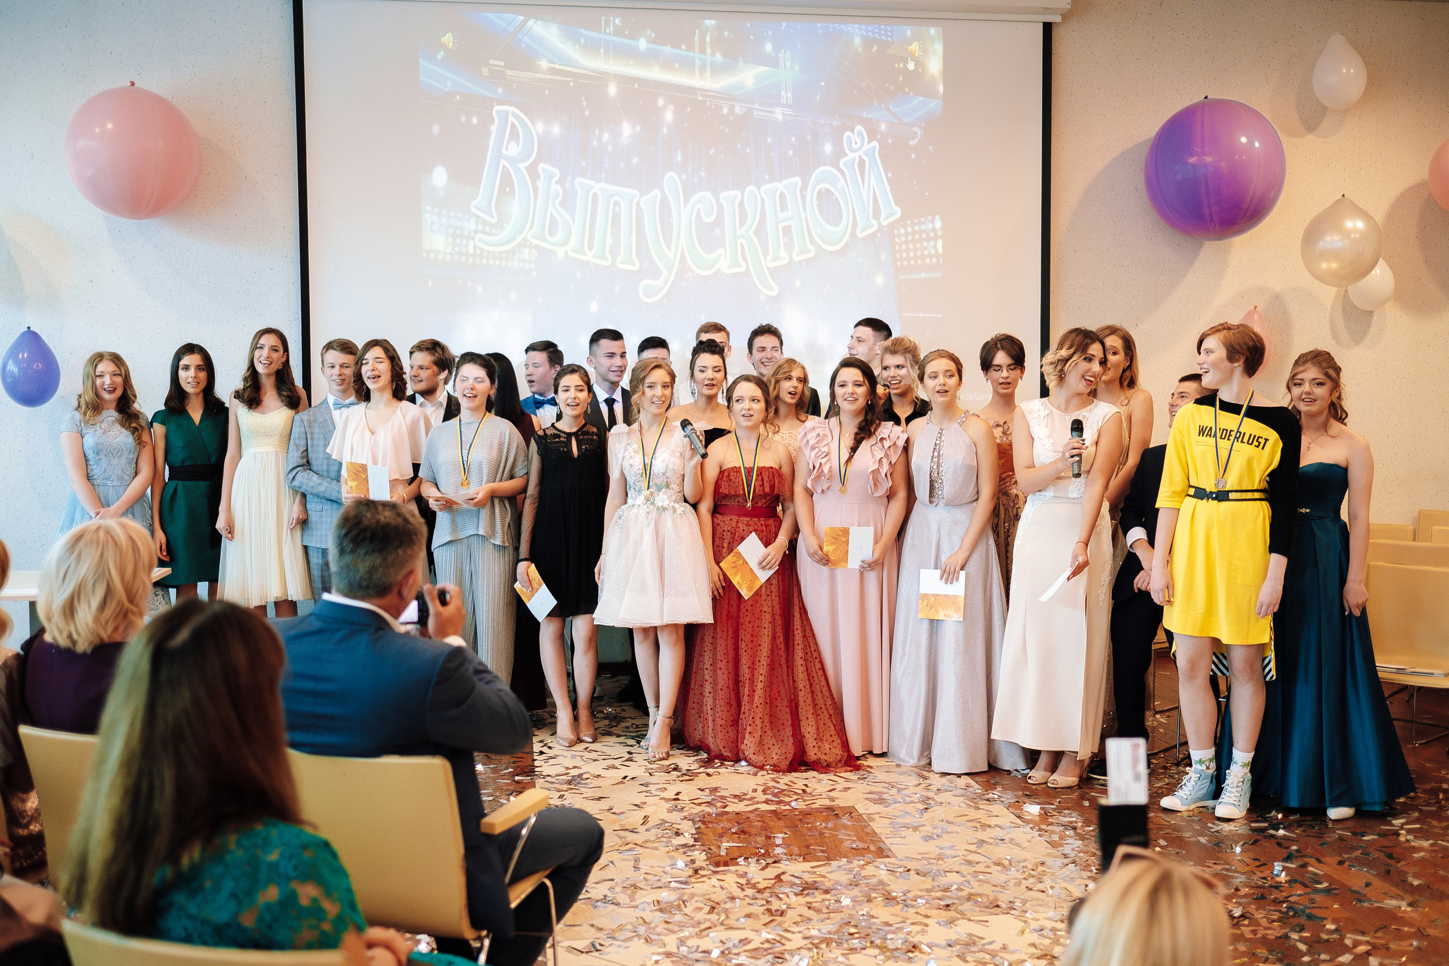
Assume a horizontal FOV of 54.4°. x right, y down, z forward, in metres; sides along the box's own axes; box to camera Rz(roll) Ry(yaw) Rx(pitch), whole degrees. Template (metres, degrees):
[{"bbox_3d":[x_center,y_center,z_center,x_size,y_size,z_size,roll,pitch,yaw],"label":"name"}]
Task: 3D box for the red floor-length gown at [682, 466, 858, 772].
[{"bbox_3d":[0.187,0.538,5.900,0.720,1.215,0.620,0,4,5],"label":"red floor-length gown"}]

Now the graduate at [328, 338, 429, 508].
[{"bbox_3d":[-1.580,0.240,6.460,0.470,1.795,0.380,-1,4,-9],"label":"graduate"}]

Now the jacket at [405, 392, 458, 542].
[{"bbox_3d":[-1.389,-0.066,6.767,0.505,0.768,0.293,1,4,20],"label":"jacket"}]

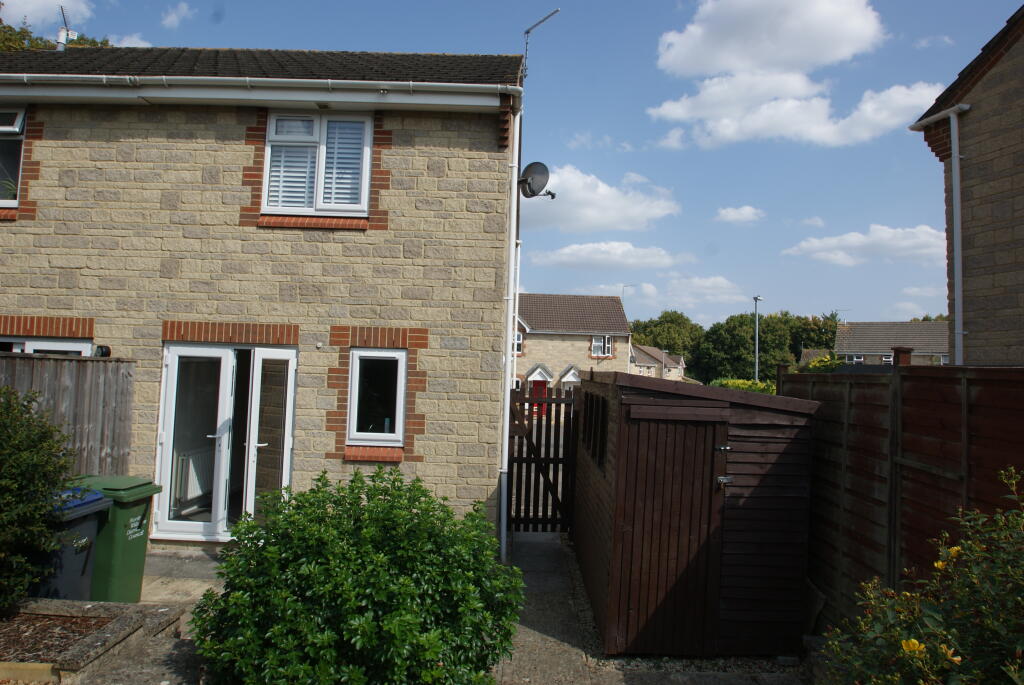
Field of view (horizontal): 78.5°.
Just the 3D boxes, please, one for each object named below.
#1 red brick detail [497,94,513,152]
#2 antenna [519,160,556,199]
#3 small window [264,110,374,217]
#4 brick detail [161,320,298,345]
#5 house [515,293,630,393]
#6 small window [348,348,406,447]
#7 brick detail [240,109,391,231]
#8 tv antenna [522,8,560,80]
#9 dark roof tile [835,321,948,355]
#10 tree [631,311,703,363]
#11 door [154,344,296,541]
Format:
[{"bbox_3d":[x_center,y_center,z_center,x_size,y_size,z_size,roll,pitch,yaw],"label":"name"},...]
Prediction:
[{"bbox_3d":[-0.089,-2.371,6.754,0.155,0.570,0.270,2,-4,1],"label":"red brick detail"},{"bbox_3d":[0.322,-2.036,7.946,0.430,0.470,0.450,6,-6,-44],"label":"antenna"},{"bbox_3d":[-2.134,-1.982,6.925,1.180,1.190,0.110,2,-4,1],"label":"small window"},{"bbox_3d":[-3.037,-0.098,6.794,1.490,0.218,0.120,2,-4,1],"label":"brick detail"},{"bbox_3d":[2.980,0.765,40.220,7.900,7.750,8.000,2,-4,1],"label":"house"},{"bbox_3d":[-1.446,0.590,6.720,0.610,1.060,0.080,2,-4,1],"label":"small window"},{"bbox_3d":[-2.142,-1.909,6.900,1.630,1.340,0.140,2,-4,1],"label":"brick detail"},{"bbox_3d":[0.470,-4.880,10.249,0.200,0.870,0.840,5,-5,-36],"label":"tv antenna"},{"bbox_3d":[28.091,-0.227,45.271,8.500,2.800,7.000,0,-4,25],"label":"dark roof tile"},{"bbox_3d":[23.735,2.342,95.000,11.500,14.000,11.500,1,-4,13],"label":"tree"},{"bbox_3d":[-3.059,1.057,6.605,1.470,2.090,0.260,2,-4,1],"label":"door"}]

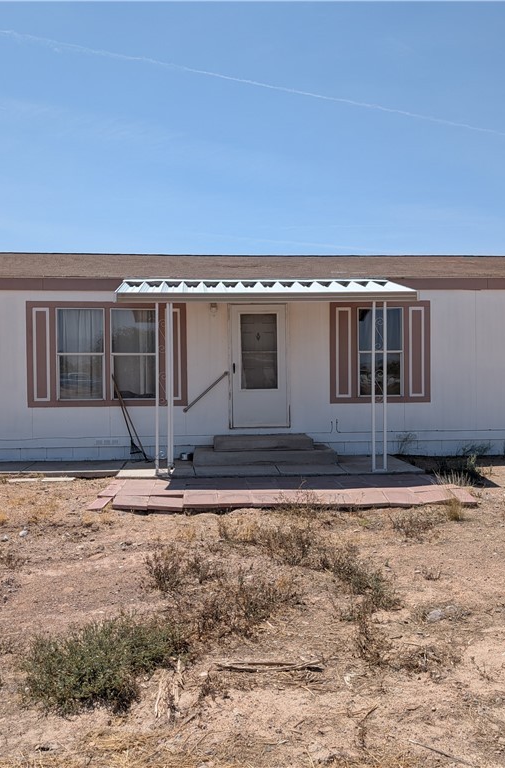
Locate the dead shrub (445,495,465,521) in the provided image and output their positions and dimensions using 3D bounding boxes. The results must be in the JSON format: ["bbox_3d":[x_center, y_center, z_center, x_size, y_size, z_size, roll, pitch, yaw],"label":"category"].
[{"bbox_3d":[2.154,1.331,7.556,0.190,0.240,0.190,0,1,-4],"label":"dead shrub"}]

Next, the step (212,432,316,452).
[{"bbox_3d":[0.155,0.922,11.129,1.510,0.165,0.690,0,1,-4],"label":"step"}]

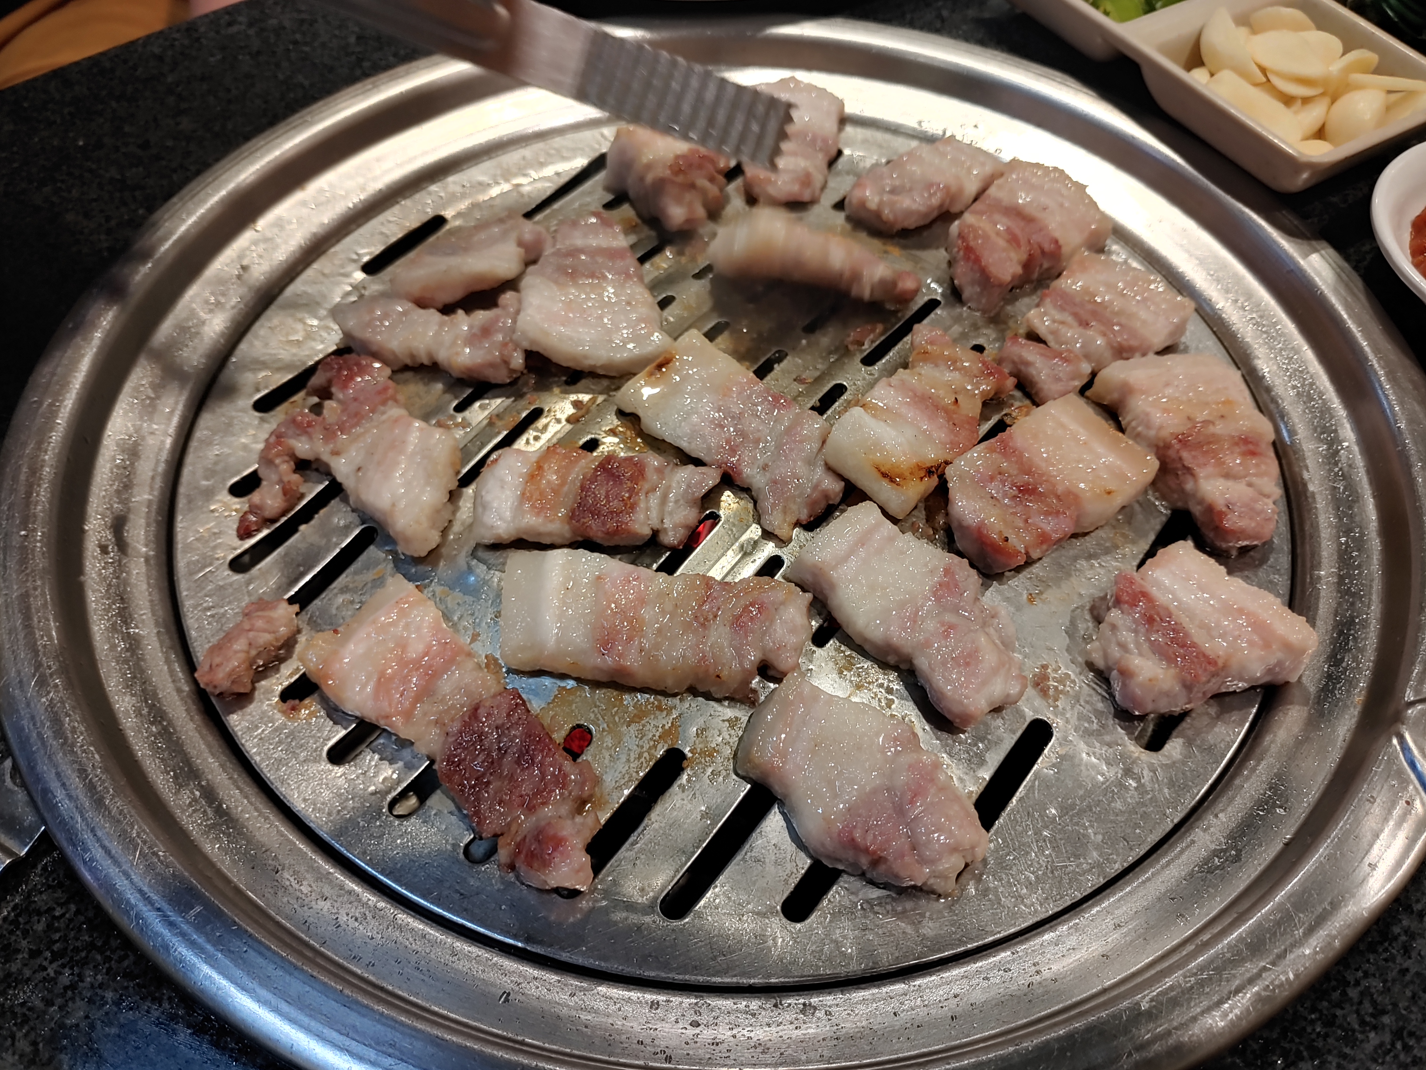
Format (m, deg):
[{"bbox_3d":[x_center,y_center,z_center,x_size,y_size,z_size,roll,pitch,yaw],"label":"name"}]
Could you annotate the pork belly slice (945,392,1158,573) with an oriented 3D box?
[{"bbox_3d":[0.081,-0.015,0.263,0.052,0.013,0.031,-28,58,-20],"label":"pork belly slice"}]

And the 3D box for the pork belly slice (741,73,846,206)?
[{"bbox_3d":[0.025,-0.129,0.344,0.030,0.012,0.046,1,63,0],"label":"pork belly slice"}]

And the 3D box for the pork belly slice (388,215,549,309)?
[{"bbox_3d":[-0.076,-0.084,0.327,0.049,0.014,0.019,-24,58,-18],"label":"pork belly slice"}]

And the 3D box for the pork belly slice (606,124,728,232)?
[{"bbox_3d":[-0.015,-0.112,0.331,0.033,0.018,0.025,31,59,20],"label":"pork belly slice"}]

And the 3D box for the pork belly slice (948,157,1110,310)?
[{"bbox_3d":[0.094,-0.095,0.338,0.049,0.022,0.036,-24,58,-18],"label":"pork belly slice"}]

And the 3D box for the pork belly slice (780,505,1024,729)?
[{"bbox_3d":[0.046,0.015,0.240,0.029,0.013,0.054,-38,62,-25],"label":"pork belly slice"}]

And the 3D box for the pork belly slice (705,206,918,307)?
[{"bbox_3d":[0.030,-0.082,0.318,0.064,0.018,0.021,11,54,-7],"label":"pork belly slice"}]

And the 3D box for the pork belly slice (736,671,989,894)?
[{"bbox_3d":[0.032,0.055,0.231,0.029,0.017,0.056,-37,63,-24],"label":"pork belly slice"}]

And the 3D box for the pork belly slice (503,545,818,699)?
[{"bbox_3d":[-0.013,0.018,0.237,0.068,0.011,0.029,6,53,4],"label":"pork belly slice"}]

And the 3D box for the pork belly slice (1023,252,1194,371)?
[{"bbox_3d":[0.112,-0.065,0.300,0.037,0.013,0.033,-34,60,-23],"label":"pork belly slice"}]

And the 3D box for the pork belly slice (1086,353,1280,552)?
[{"bbox_3d":[0.131,-0.023,0.287,0.036,0.021,0.059,-16,56,-13],"label":"pork belly slice"}]

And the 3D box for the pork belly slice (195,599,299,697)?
[{"bbox_3d":[-0.102,0.023,0.234,0.011,0.010,0.022,18,55,13],"label":"pork belly slice"}]

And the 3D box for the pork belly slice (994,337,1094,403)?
[{"bbox_3d":[0.089,-0.047,0.288,0.023,0.011,0.012,25,57,17],"label":"pork belly slice"}]

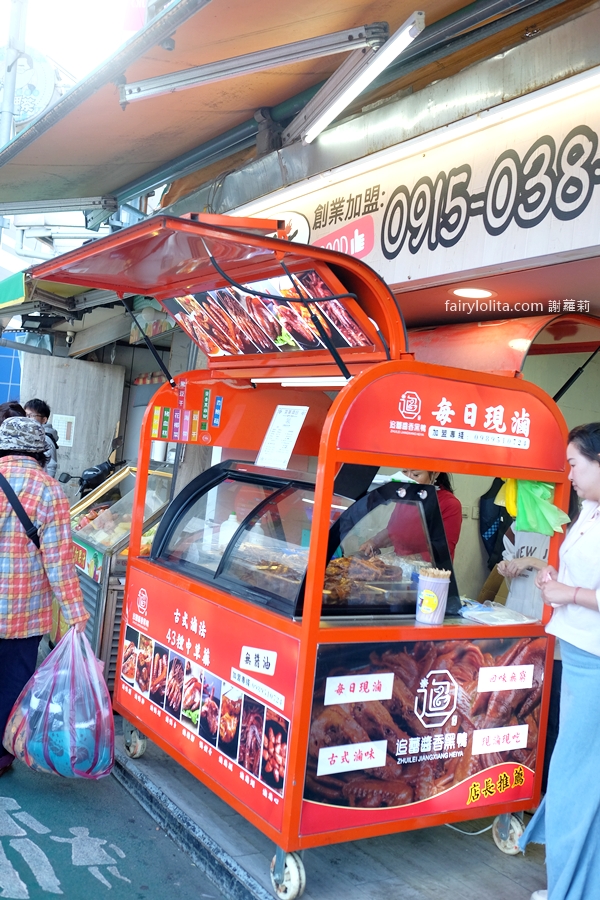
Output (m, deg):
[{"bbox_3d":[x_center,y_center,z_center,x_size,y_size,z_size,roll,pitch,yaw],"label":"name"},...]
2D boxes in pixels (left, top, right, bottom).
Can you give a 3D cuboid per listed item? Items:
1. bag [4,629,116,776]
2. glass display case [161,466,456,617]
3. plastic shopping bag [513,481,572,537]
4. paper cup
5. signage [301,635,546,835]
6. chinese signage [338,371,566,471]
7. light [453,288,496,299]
[{"bbox_3d":[-0.969,1.026,3.570,0.445,0.585,0.370,6,-1,-15],"label":"bag"},{"bbox_3d":[-0.019,0.319,3.588,0.729,0.477,1.294,6,-1,-32],"label":"glass display case"},{"bbox_3d":[0.884,0.211,3.190,0.180,0.195,0.110,6,-1,-32],"label":"plastic shopping bag"},{"bbox_3d":[0.456,0.514,3.026,0.112,0.165,0.112,6,-1,0],"label":"paper cup"},{"bbox_3d":[0.457,0.945,2.978,1.021,0.599,0.020,6,-1,-32],"label":"signage"},{"bbox_3d":[0.561,-0.097,2.993,1.026,0.281,0.020,6,-1,-32],"label":"chinese signage"},{"bbox_3d":[0.674,-0.614,3.401,0.160,0.025,0.160,6,-1,-32],"label":"light"}]

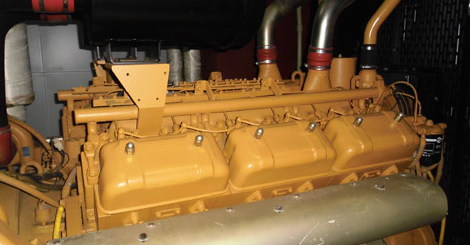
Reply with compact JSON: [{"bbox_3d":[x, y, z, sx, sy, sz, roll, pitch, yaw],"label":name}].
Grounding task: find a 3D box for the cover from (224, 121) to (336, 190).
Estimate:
[{"bbox_3d":[0.131,0.066,1.012,0.330,0.126,0.152,-6,49,-22],"label":"cover"}]

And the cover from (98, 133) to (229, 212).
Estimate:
[{"bbox_3d":[-0.177,0.097,0.884,0.330,0.126,0.152,-6,49,-22],"label":"cover"}]

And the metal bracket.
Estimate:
[{"bbox_3d":[-0.256,-0.049,0.993,0.154,0.228,0.091,-6,12,-22],"label":"metal bracket"}]

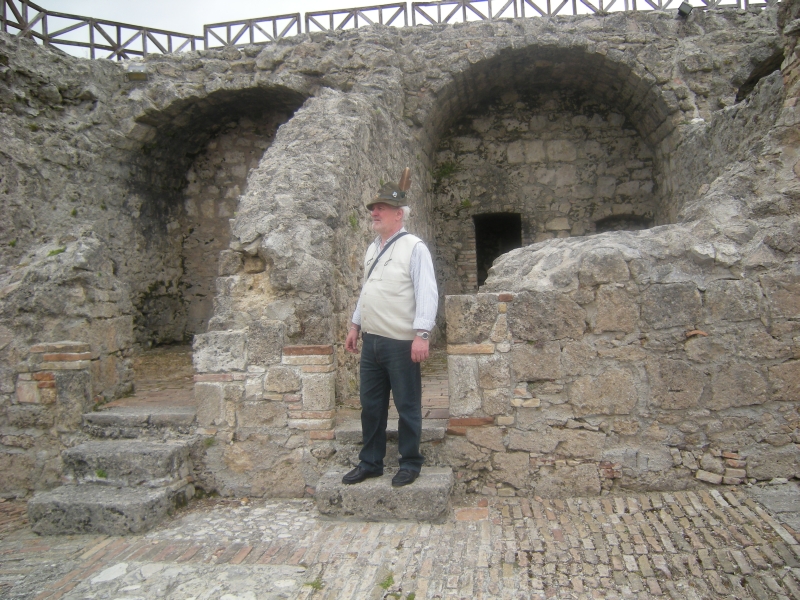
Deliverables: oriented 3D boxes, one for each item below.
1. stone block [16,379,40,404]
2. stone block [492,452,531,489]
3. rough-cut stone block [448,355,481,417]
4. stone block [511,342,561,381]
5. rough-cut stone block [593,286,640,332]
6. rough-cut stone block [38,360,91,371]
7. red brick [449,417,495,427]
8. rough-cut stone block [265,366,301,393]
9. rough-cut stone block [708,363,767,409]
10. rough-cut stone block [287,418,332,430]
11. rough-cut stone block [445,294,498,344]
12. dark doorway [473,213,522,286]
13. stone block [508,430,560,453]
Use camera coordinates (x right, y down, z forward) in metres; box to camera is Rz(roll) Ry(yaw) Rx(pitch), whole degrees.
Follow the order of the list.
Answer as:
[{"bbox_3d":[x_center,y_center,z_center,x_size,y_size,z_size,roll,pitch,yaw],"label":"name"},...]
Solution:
[{"bbox_3d":[-2.344,0.580,4.158,0.151,0.140,0.150,0,3,0],"label":"stone block"},{"bbox_3d":[0.689,1.039,4.060,0.226,0.211,0.200,-2,3,4],"label":"stone block"},{"bbox_3d":[0.400,0.512,4.064,0.177,0.360,0.250,-1,3,4],"label":"rough-cut stone block"},{"bbox_3d":[0.845,0.375,4.115,0.301,0.225,0.230,-2,3,4],"label":"stone block"},{"bbox_3d":[1.332,0.043,4.125,0.284,0.297,0.250,-2,4,0],"label":"rough-cut stone block"},{"bbox_3d":[-2.103,0.408,4.165,0.321,0.057,0.180,0,3,0],"label":"rough-cut stone block"},{"bbox_3d":[0.450,0.766,4.147,0.289,0.054,0.150,0,3,0],"label":"red brick"},{"bbox_3d":[-0.731,0.497,4.174,0.221,0.159,0.190,-2,3,6],"label":"rough-cut stone block"},{"bbox_3d":[2.111,0.530,4.176,0.356,0.274,0.280,-1,3,0],"label":"rough-cut stone block"},{"bbox_3d":[-0.567,0.783,4.158,0.283,0.070,0.170,0,3,0],"label":"rough-cut stone block"},{"bbox_3d":[0.447,0.119,4.166,0.325,0.307,0.250,0,3,0],"label":"rough-cut stone block"},{"bbox_3d":[1.146,-0.239,7.606,0.522,1.506,0.400,-1,3,4],"label":"dark doorway"},{"bbox_3d":[0.851,0.883,4.188,0.321,0.128,0.220,0,3,0],"label":"stone block"}]

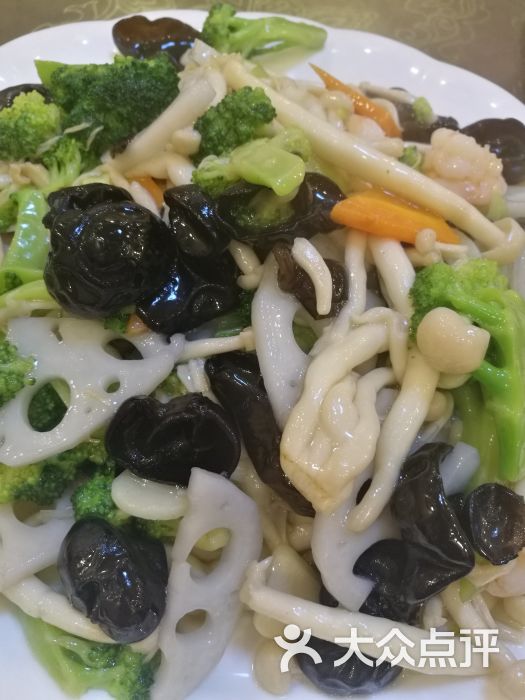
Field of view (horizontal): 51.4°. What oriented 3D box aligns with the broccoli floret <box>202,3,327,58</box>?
[{"bbox_3d":[0.001,-0.159,0.272,0.062,0.026,0.030,3,57,0],"label":"broccoli floret"}]

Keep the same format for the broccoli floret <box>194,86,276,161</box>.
[{"bbox_3d":[-0.011,-0.093,0.226,0.034,0.034,0.033,2,57,0],"label":"broccoli floret"}]

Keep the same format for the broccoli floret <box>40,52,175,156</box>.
[{"bbox_3d":[-0.068,-0.107,0.240,0.060,0.042,0.045,2,57,0],"label":"broccoli floret"}]

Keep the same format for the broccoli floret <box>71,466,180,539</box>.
[{"bbox_3d":[-0.043,0.048,0.172,0.035,0.030,0.032,2,57,0],"label":"broccoli floret"}]

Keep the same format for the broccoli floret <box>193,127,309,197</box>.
[{"bbox_3d":[-0.005,-0.074,0.214,0.046,0.027,0.030,-3,57,6],"label":"broccoli floret"}]

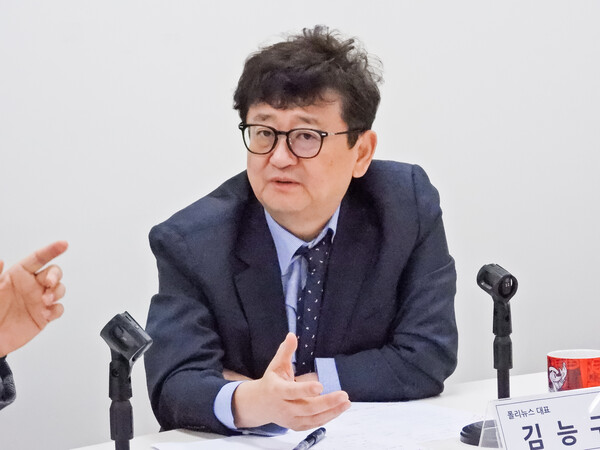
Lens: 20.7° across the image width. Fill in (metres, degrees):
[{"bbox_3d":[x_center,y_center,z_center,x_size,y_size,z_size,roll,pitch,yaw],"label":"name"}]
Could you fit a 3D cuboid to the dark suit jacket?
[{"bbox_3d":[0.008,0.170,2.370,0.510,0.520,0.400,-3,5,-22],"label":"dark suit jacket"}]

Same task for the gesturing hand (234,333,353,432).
[{"bbox_3d":[-0.012,0.203,2.120,0.168,0.122,0.090,2,6,37],"label":"gesturing hand"}]

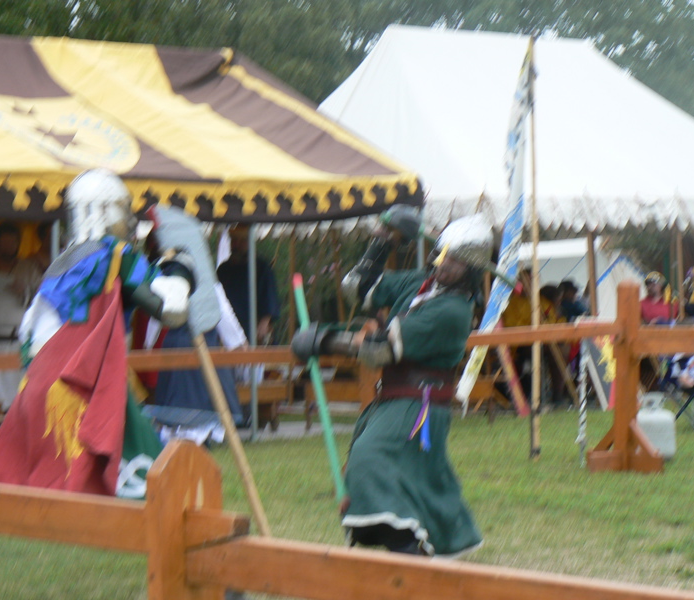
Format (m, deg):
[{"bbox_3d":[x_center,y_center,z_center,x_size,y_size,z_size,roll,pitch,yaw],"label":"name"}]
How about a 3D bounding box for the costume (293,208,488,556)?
[{"bbox_3d":[0.190,0.461,11.000,0.800,1.740,0.680,-1,3,-30],"label":"costume"}]

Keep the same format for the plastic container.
[{"bbox_3d":[2.112,0.869,17.300,0.310,0.460,0.310,0,3,0],"label":"plastic container"}]

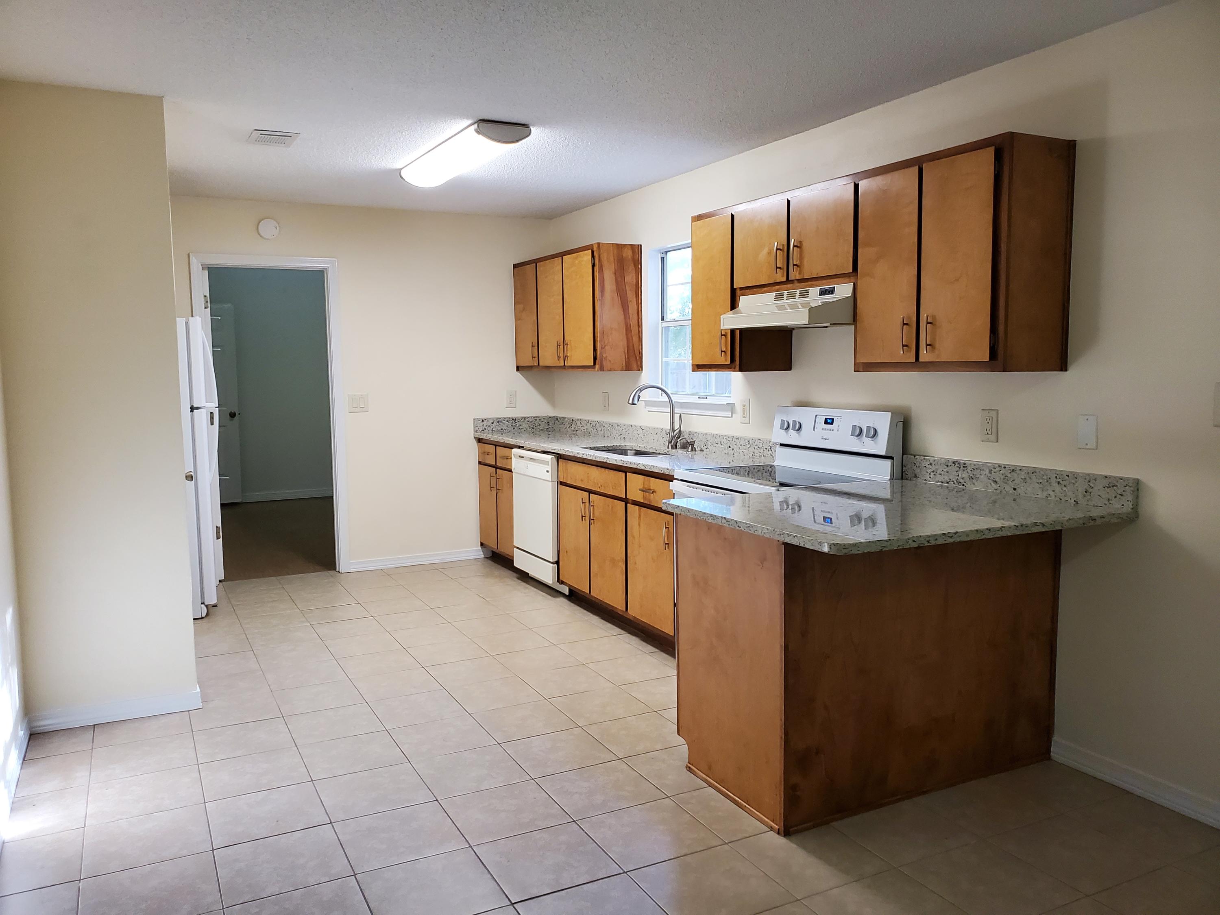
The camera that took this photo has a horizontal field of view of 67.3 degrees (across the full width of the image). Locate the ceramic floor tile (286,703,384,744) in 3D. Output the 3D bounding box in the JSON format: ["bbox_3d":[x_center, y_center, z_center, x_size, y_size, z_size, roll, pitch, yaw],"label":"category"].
[{"bbox_3d":[-1.090,1.054,3.629,0.331,0.010,0.331,-3,6,-27],"label":"ceramic floor tile"}]

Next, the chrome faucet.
[{"bbox_3d":[0.254,-0.228,5.126,0.300,0.375,0.140,-2,6,-20],"label":"chrome faucet"}]

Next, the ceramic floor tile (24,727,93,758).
[{"bbox_3d":[-2.041,1.062,3.409,0.215,0.012,0.263,-3,6,-27],"label":"ceramic floor tile"}]

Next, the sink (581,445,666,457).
[{"bbox_3d":[0.124,0.064,5.092,0.430,0.200,0.760,-3,6,-28],"label":"sink"}]

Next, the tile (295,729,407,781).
[{"bbox_3d":[-0.922,1.069,3.289,0.328,0.012,0.325,-3,6,-27],"label":"tile"}]

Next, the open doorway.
[{"bbox_3d":[-2.197,-0.231,5.987,0.890,2.110,0.130,-3,6,-28],"label":"open doorway"}]

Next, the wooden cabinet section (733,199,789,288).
[{"bbox_3d":[0.666,-0.938,4.052,0.040,0.341,0.379,-3,6,-28],"label":"wooden cabinet section"}]

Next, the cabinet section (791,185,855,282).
[{"bbox_3d":[0.852,-0.904,3.701,0.040,0.343,0.383,-3,6,-28],"label":"cabinet section"}]

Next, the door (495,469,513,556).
[{"bbox_3d":[-0.689,0.374,6.125,0.040,0.565,0.316,-3,6,-28],"label":"door"}]

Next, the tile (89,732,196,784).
[{"bbox_3d":[-1.682,1.086,3.315,0.330,0.010,0.330,-3,6,-27],"label":"tile"}]

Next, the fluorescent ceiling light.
[{"bbox_3d":[-0.726,-1.462,4.520,0.260,0.090,1.180,-3,6,-28],"label":"fluorescent ceiling light"}]

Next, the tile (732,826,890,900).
[{"bbox_3d":[0.564,1.131,2.590,0.328,0.012,0.325,-3,6,-27],"label":"tile"}]

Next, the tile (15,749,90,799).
[{"bbox_3d":[-1.930,1.102,3.196,0.215,0.010,0.331,-3,6,-27],"label":"tile"}]

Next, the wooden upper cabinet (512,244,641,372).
[{"bbox_3d":[-0.267,-0.969,6.212,0.335,0.770,1.370,-3,6,-27],"label":"wooden upper cabinet"}]

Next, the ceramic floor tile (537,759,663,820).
[{"bbox_3d":[-0.032,1.093,3.015,0.328,0.012,0.325,-3,6,-27],"label":"ceramic floor tile"}]

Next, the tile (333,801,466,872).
[{"bbox_3d":[-0.628,1.134,2.740,0.331,0.010,0.331,-3,6,-27],"label":"tile"}]

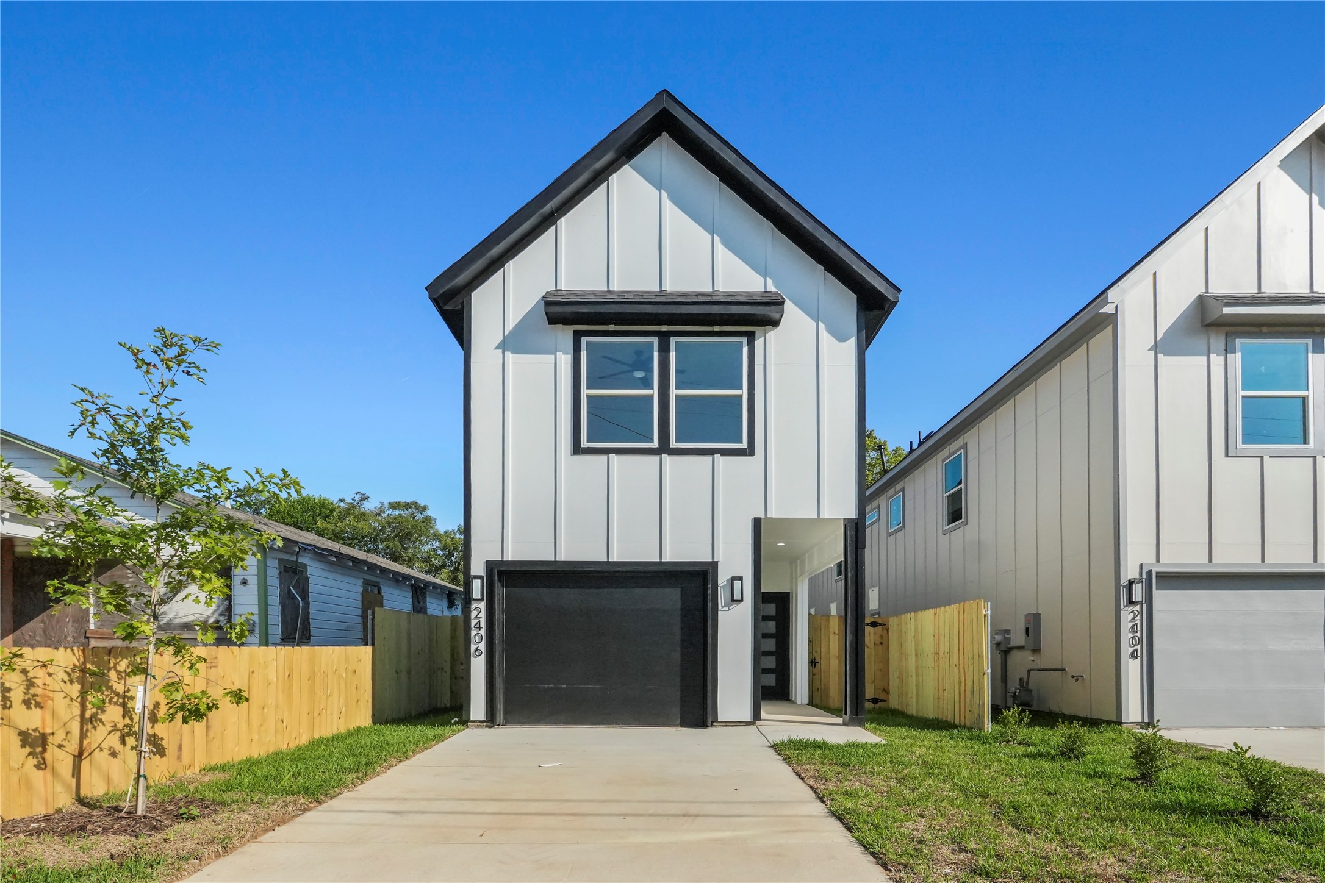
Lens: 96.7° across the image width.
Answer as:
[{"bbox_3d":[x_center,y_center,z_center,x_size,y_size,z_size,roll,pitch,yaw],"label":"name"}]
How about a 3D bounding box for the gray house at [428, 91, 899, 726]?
[{"bbox_3d":[0.020,-0.300,12.300,5.850,8.000,10.000,0,0,0],"label":"gray house"}]

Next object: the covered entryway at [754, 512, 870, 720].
[{"bbox_3d":[1.930,2.400,8.900,1.420,2.680,2.600,0,0,0],"label":"covered entryway"}]

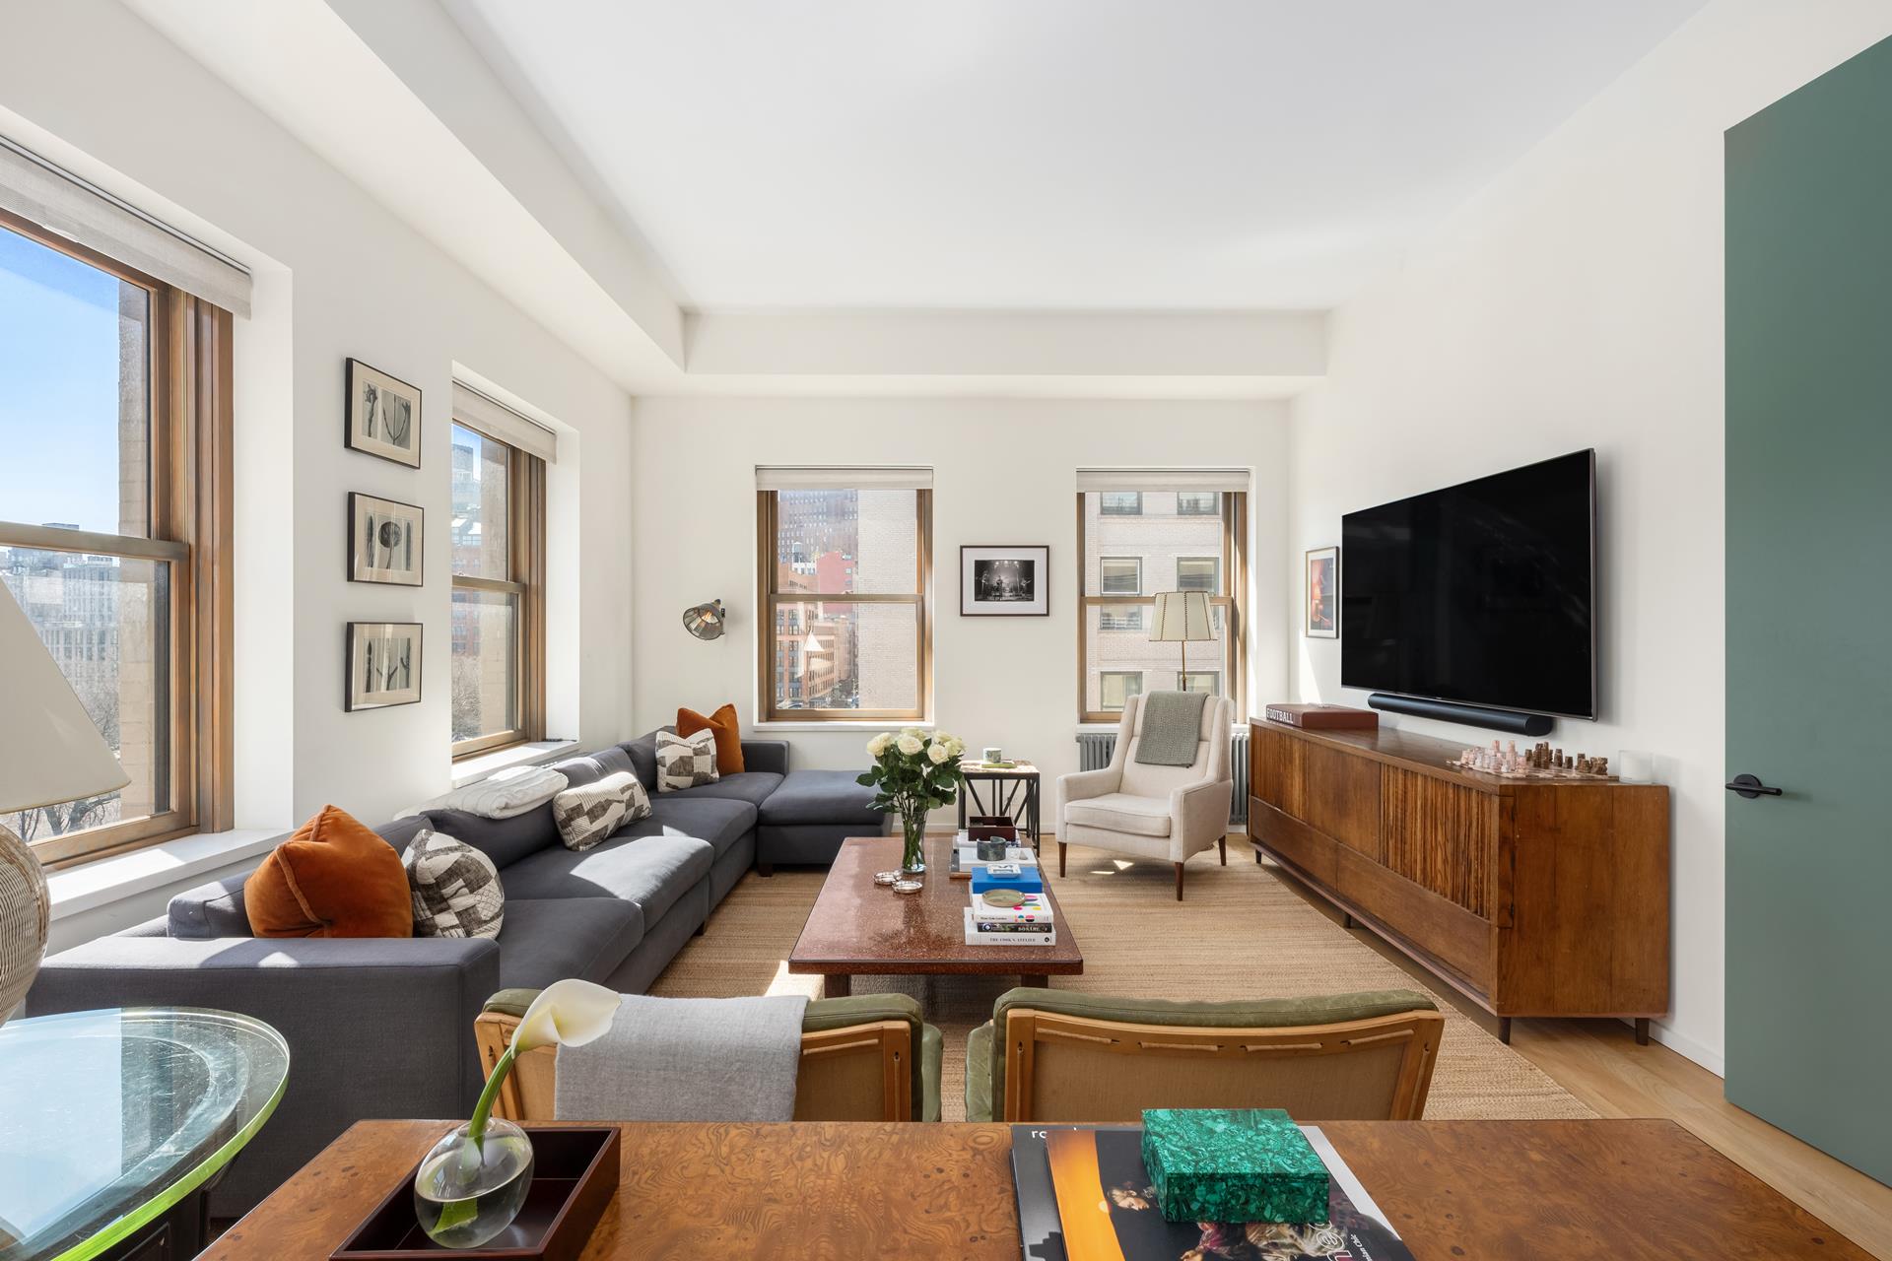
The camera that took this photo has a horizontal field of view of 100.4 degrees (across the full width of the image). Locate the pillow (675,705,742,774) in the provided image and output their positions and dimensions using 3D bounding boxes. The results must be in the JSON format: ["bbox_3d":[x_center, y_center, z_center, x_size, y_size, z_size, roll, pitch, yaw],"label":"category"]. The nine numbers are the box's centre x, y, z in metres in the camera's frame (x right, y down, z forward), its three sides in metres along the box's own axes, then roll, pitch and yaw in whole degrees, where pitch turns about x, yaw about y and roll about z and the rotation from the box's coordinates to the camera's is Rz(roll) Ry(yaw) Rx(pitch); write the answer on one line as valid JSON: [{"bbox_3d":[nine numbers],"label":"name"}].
[{"bbox_3d":[-1.530,0.697,5.120,0.430,0.450,0.170,2,-13,-7],"label":"pillow"}]

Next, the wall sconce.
[{"bbox_3d":[-1.615,-0.075,5.280,0.260,0.270,0.270,0,0,7],"label":"wall sconce"}]

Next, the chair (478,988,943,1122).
[{"bbox_3d":[-0.420,1.000,1.690,0.830,0.790,0.800,0,0,2],"label":"chair"}]

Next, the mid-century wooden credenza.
[{"bbox_3d":[2.129,0.958,3.706,0.568,0.884,2.140,0,0,0],"label":"mid-century wooden credenza"}]

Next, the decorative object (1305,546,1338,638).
[{"bbox_3d":[2.370,-0.228,4.960,0.030,0.555,0.400,0,0,-1],"label":"decorative object"}]

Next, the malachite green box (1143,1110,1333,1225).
[{"bbox_3d":[0.321,0.601,0.893,0.174,0.052,0.113,0,0,0],"label":"malachite green box"}]

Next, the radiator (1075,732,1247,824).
[{"bbox_3d":[1.480,0.995,5.390,1.150,0.620,0.180,0,0,0],"label":"radiator"}]

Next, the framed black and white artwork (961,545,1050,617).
[{"bbox_3d":[0.416,-0.344,5.455,0.615,0.487,0.030,0,0,0],"label":"framed black and white artwork"}]

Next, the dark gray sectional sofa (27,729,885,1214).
[{"bbox_3d":[-1.200,1.005,3.585,1.665,0.800,3.690,0,0,-1],"label":"dark gray sectional sofa"}]

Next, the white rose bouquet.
[{"bbox_3d":[-0.140,0.692,3.245,0.430,0.580,0.410,0,0,0],"label":"white rose bouquet"}]

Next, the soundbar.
[{"bbox_3d":[2.386,0.392,3.750,0.116,0.087,1.142,0,0,-1],"label":"soundbar"}]

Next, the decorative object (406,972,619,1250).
[{"bbox_3d":[-0.445,0.498,0.820,0.205,0.265,0.135,0,0,0],"label":"decorative object"}]

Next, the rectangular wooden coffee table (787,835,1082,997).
[{"bbox_3d":[-0.030,1.195,3.060,0.885,0.420,1.400,0,0,0],"label":"rectangular wooden coffee table"}]

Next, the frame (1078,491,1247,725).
[{"bbox_3d":[1.540,-0.200,5.670,1.220,1.720,0.120,0,0,0],"label":"frame"}]

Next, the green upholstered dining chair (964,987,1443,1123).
[{"bbox_3d":[0.465,1.000,1.690,0.830,0.790,0.800,0,0,1],"label":"green upholstered dining chair"}]

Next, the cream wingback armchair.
[{"bbox_3d":[1.183,0.900,4.636,0.760,1.000,0.860,0,0,36],"label":"cream wingback armchair"}]

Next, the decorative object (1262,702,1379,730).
[{"bbox_3d":[2.085,0.478,4.390,0.400,0.090,0.430,0,0,-1],"label":"decorative object"}]

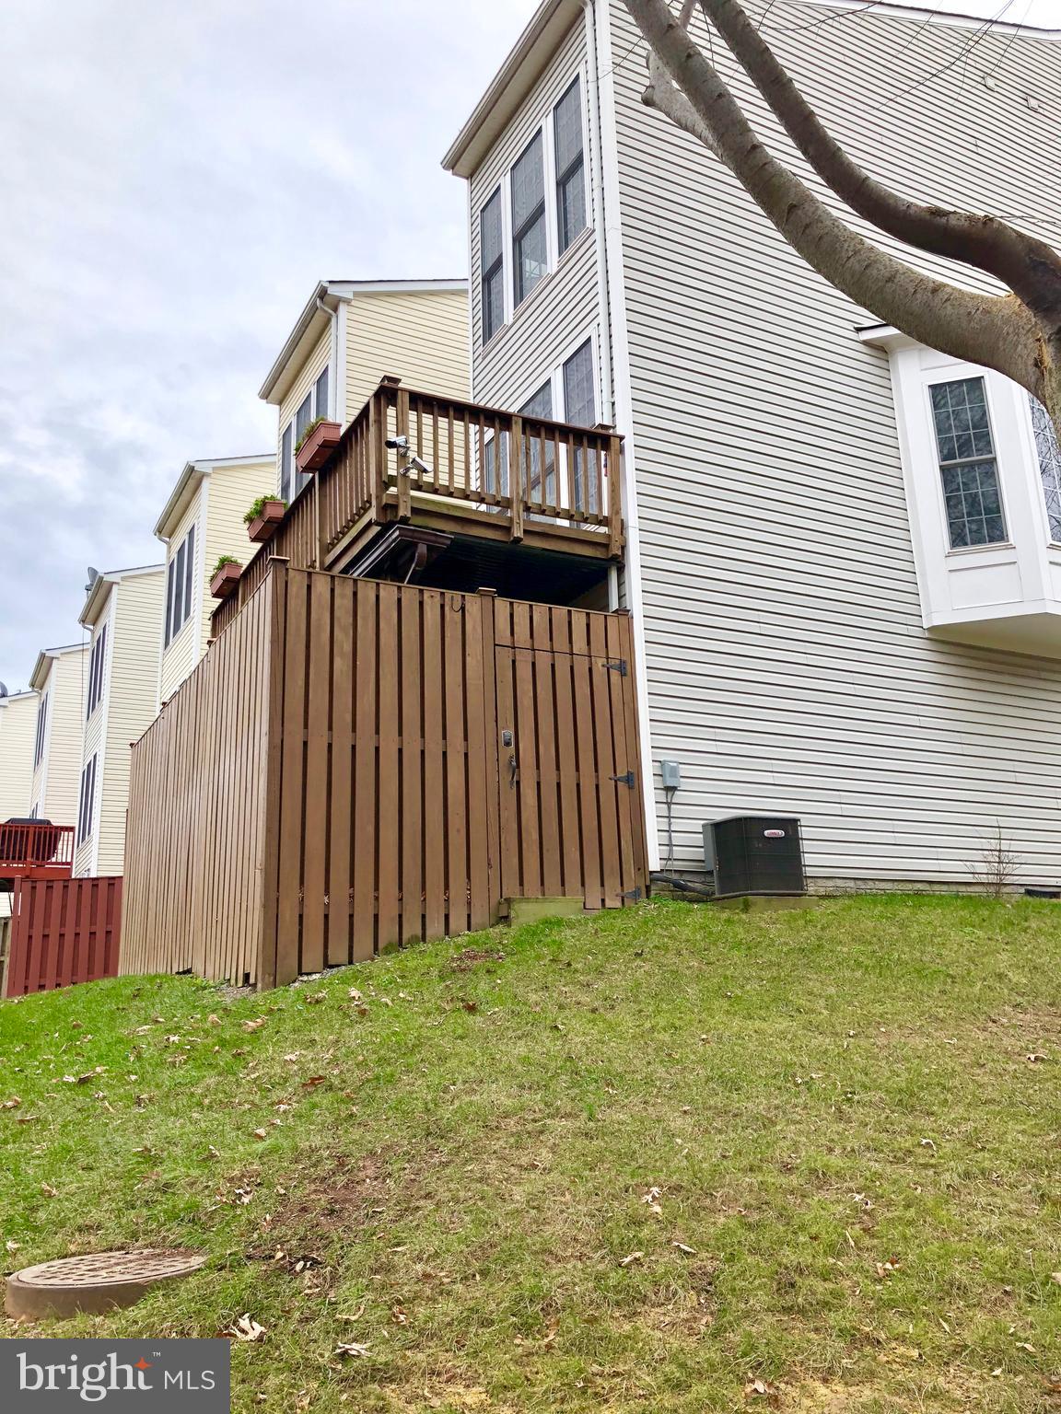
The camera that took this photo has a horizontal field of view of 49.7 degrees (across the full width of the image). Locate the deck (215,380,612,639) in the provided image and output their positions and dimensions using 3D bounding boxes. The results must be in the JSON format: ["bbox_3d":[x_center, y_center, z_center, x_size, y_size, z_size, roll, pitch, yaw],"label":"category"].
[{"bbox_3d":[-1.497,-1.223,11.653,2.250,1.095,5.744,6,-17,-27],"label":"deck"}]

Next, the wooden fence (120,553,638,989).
[{"bbox_3d":[-1.809,1.234,10.853,3.025,2.987,5.863,6,-17,-27],"label":"wooden fence"}]

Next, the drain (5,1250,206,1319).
[{"bbox_3d":[-1.485,2.065,4.046,0.666,0.150,0.666,6,-17,-27],"label":"drain"}]

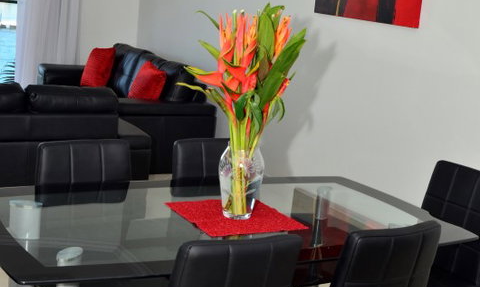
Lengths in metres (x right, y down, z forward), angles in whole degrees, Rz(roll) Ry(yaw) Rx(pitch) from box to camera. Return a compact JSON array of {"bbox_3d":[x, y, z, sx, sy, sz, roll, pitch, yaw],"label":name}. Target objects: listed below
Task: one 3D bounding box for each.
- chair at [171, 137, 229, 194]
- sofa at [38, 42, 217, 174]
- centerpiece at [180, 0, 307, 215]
[{"bbox_3d":[-0.035,0.465,3.122,0.420,0.918,0.520,-3,16,-27],"label":"chair"},{"bbox_3d":[-0.965,-0.318,6.240,0.900,0.780,1.760,-3,16,-27],"label":"sofa"},{"bbox_3d":[0.016,-0.104,2.589,0.390,0.701,0.320,-3,16,-27],"label":"centerpiece"}]

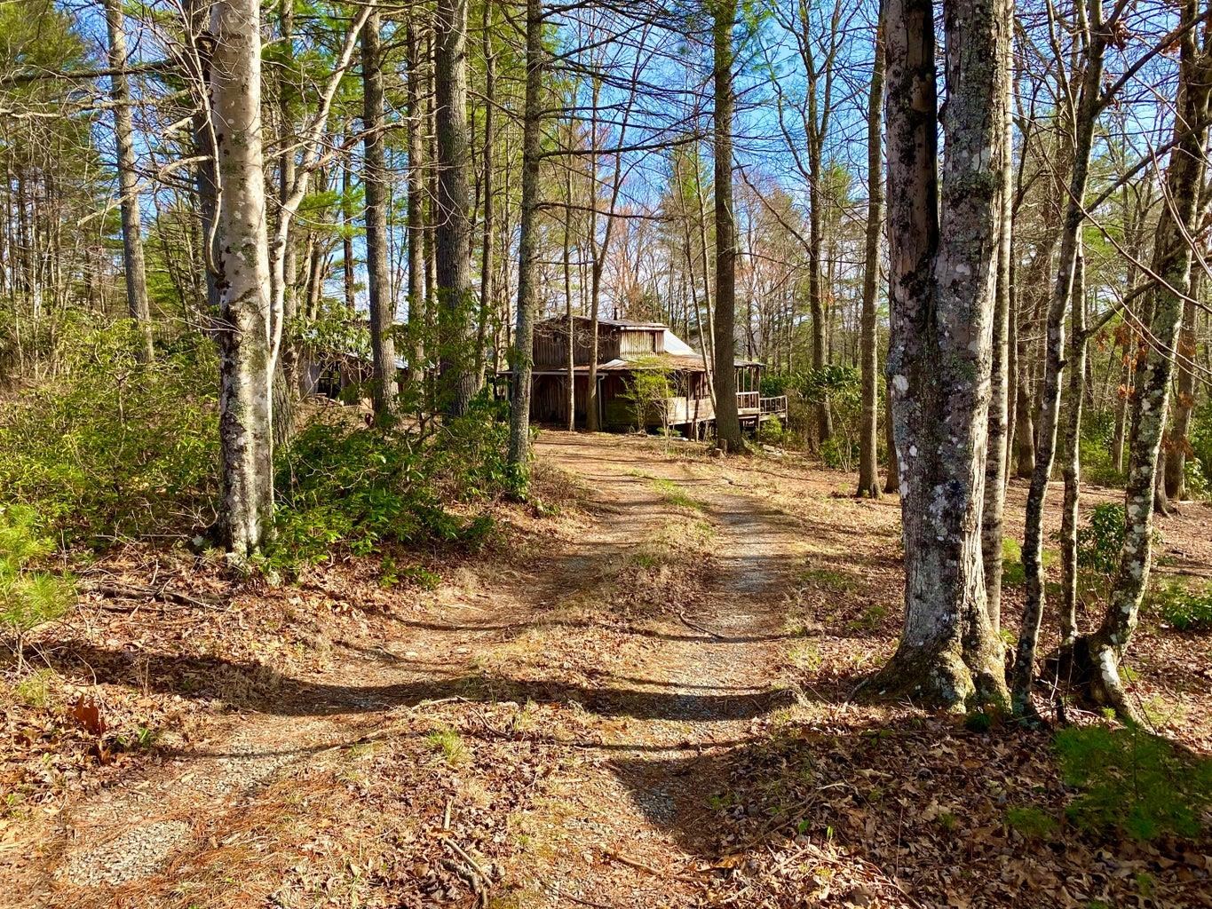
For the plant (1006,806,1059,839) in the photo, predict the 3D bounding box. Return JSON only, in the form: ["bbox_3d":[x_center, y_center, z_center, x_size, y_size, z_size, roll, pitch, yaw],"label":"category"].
[{"bbox_3d":[1.424,1.232,3.050,0.165,0.085,0.140,0,6,0],"label":"plant"}]

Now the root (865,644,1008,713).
[{"bbox_3d":[1.579,1.072,4.400,0.640,0.270,0.500,0,6,0],"label":"root"}]

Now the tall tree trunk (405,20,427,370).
[{"bbox_3d":[-4.070,-5.369,19.500,0.380,7.700,0.360,0,6,0],"label":"tall tree trunk"}]

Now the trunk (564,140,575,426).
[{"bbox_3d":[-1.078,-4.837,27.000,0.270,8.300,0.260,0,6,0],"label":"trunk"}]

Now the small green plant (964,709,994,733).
[{"bbox_3d":[1.599,1.144,3.900,0.120,0.085,0.100,0,6,0],"label":"small green plant"}]

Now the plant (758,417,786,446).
[{"bbox_3d":[4.067,-0.577,22.500,0.660,0.740,0.580,0,6,0],"label":"plant"}]

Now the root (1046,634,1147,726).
[{"bbox_3d":[2.246,1.037,4.200,0.440,0.350,0.370,0,6,0],"label":"root"}]

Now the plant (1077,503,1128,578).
[{"bbox_3d":[3.702,0.641,6.800,0.340,0.530,0.320,0,6,0],"label":"plant"}]

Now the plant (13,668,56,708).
[{"bbox_3d":[-2.664,1.089,4.250,0.180,0.160,0.140,0,6,0],"label":"plant"}]

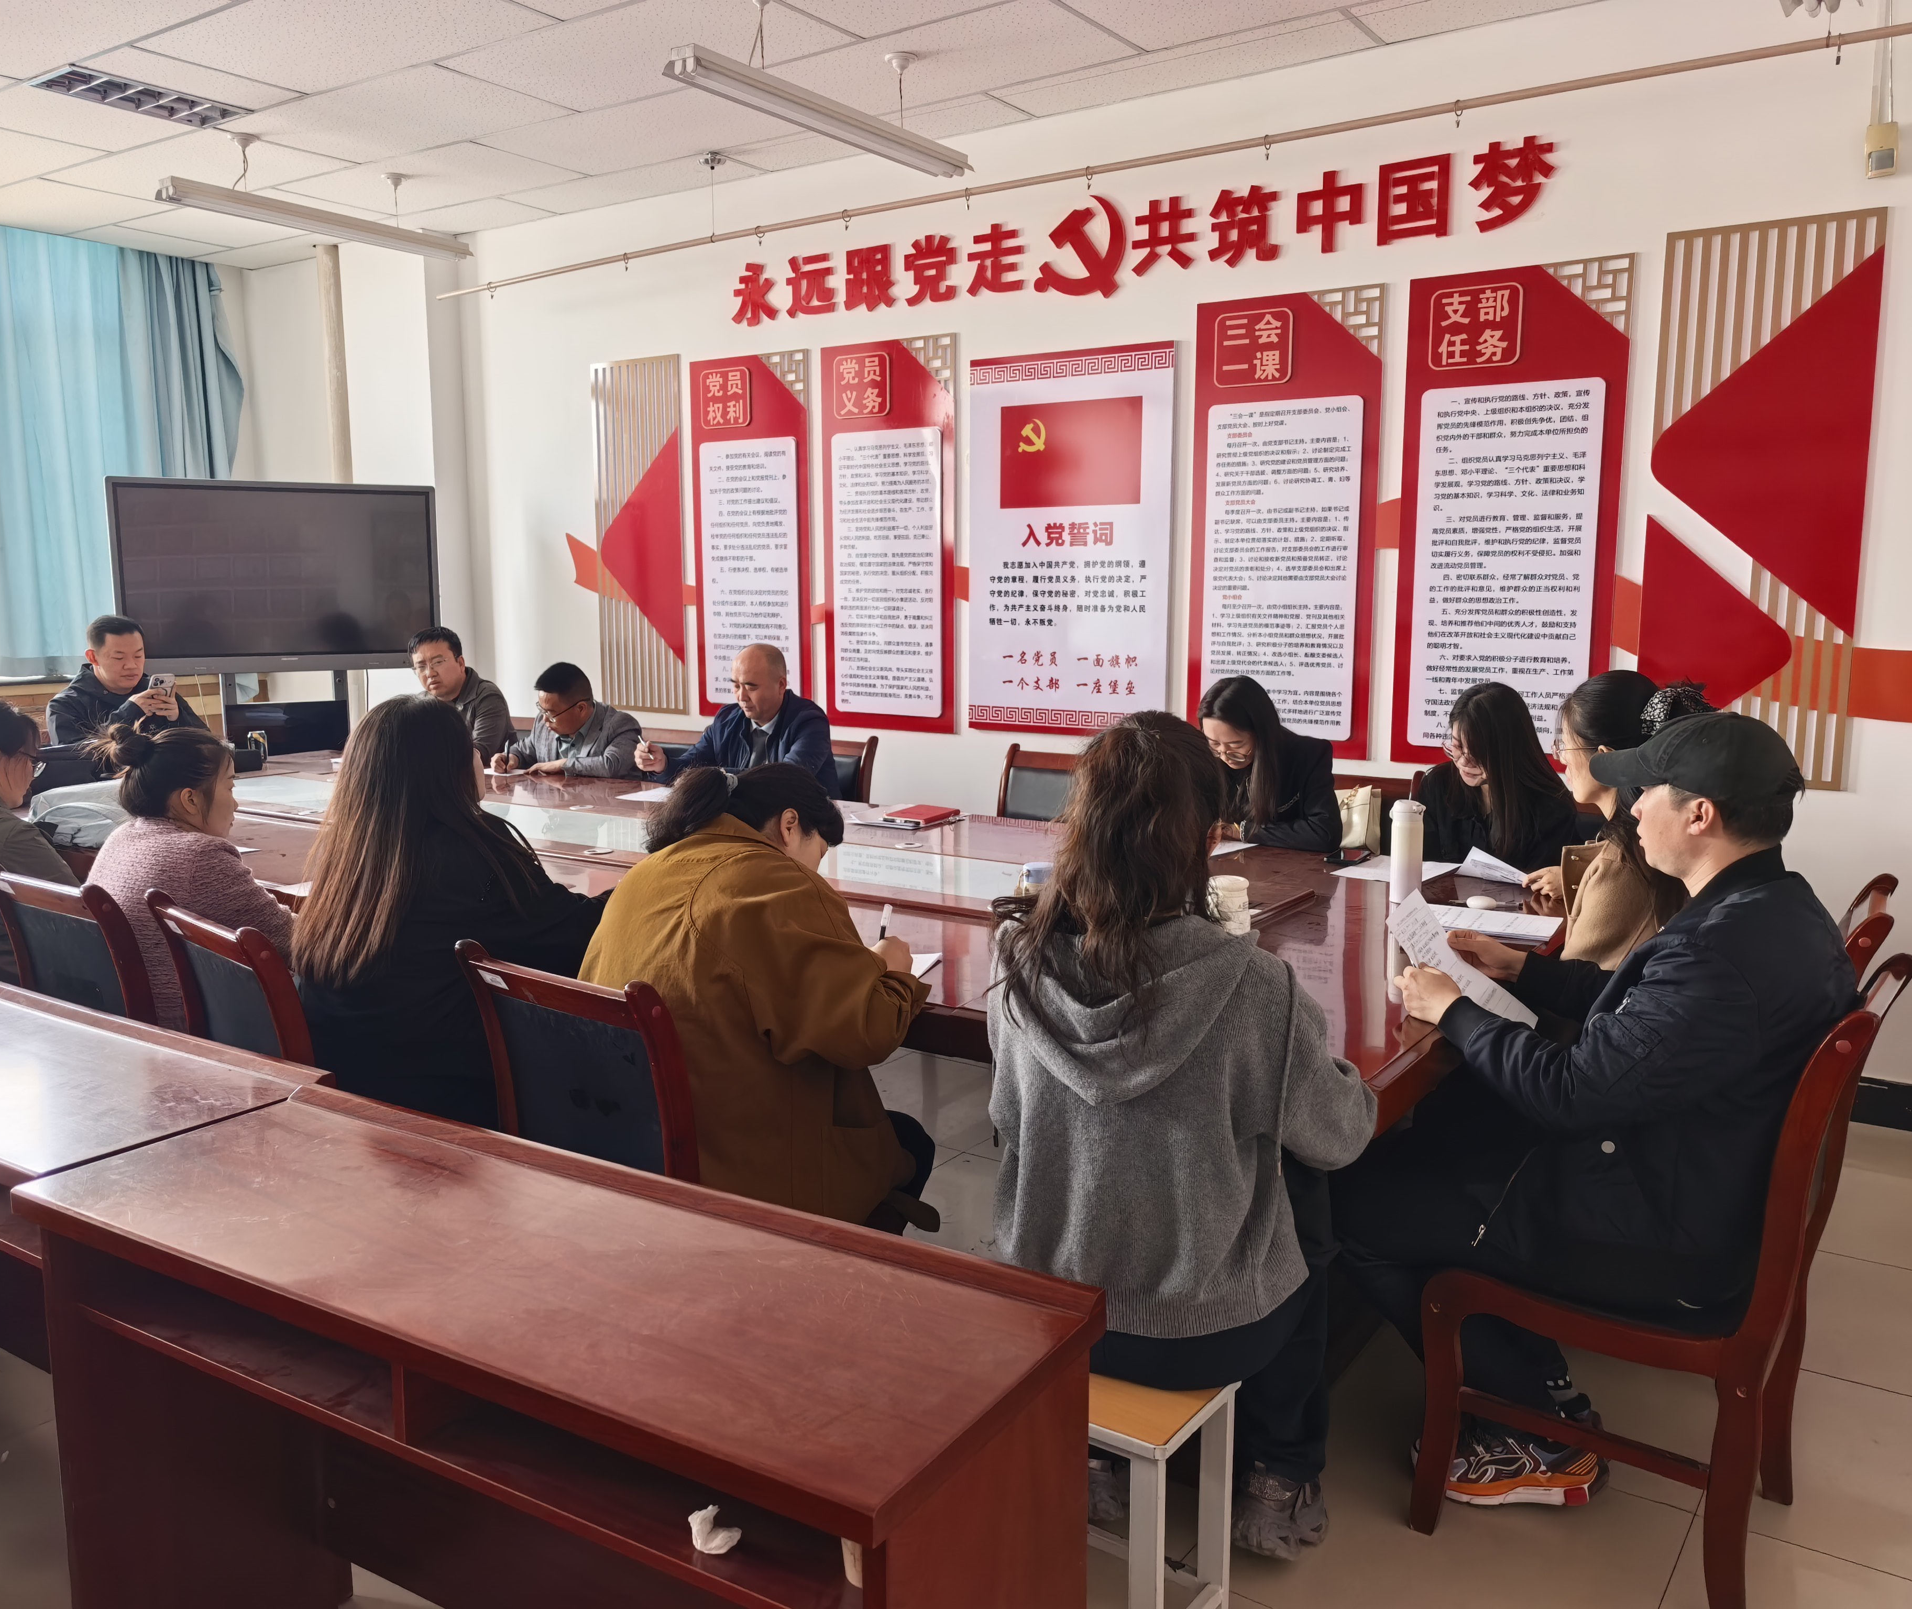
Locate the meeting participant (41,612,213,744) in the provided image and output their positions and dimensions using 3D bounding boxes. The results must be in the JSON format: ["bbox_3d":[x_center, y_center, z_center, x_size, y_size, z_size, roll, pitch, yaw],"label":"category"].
[{"bbox_3d":[-3.100,-0.039,5.798,0.780,1.360,0.580,6,10,33],"label":"meeting participant"}]

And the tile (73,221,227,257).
[{"bbox_3d":[-3.773,-2.663,7.026,0.350,0.020,0.600,6,10,33],"label":"tile"}]

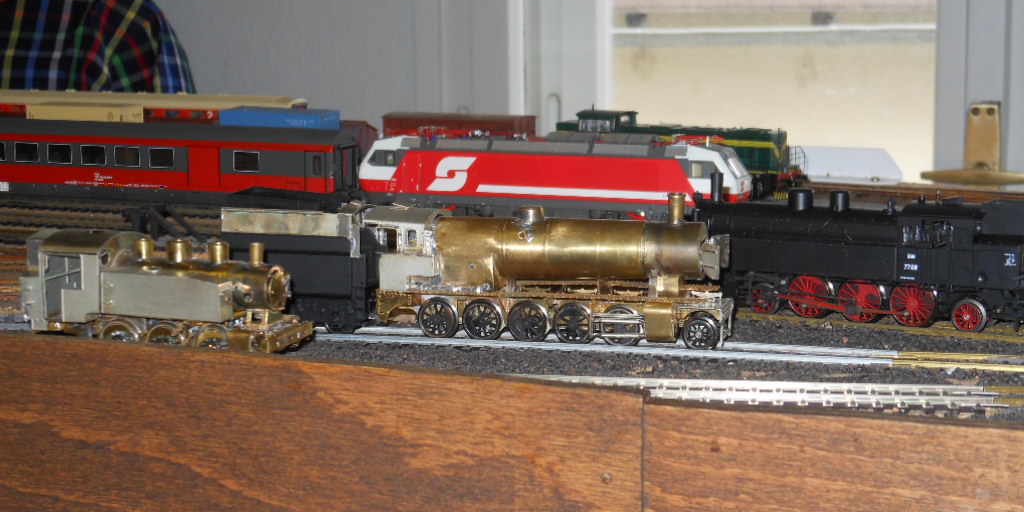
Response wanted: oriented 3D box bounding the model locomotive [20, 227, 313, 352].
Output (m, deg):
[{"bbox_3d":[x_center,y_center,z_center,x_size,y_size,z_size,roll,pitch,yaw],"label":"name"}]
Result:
[{"bbox_3d":[-0.126,0.016,0.714,0.105,0.048,0.034,3,9,24],"label":"model locomotive"}]

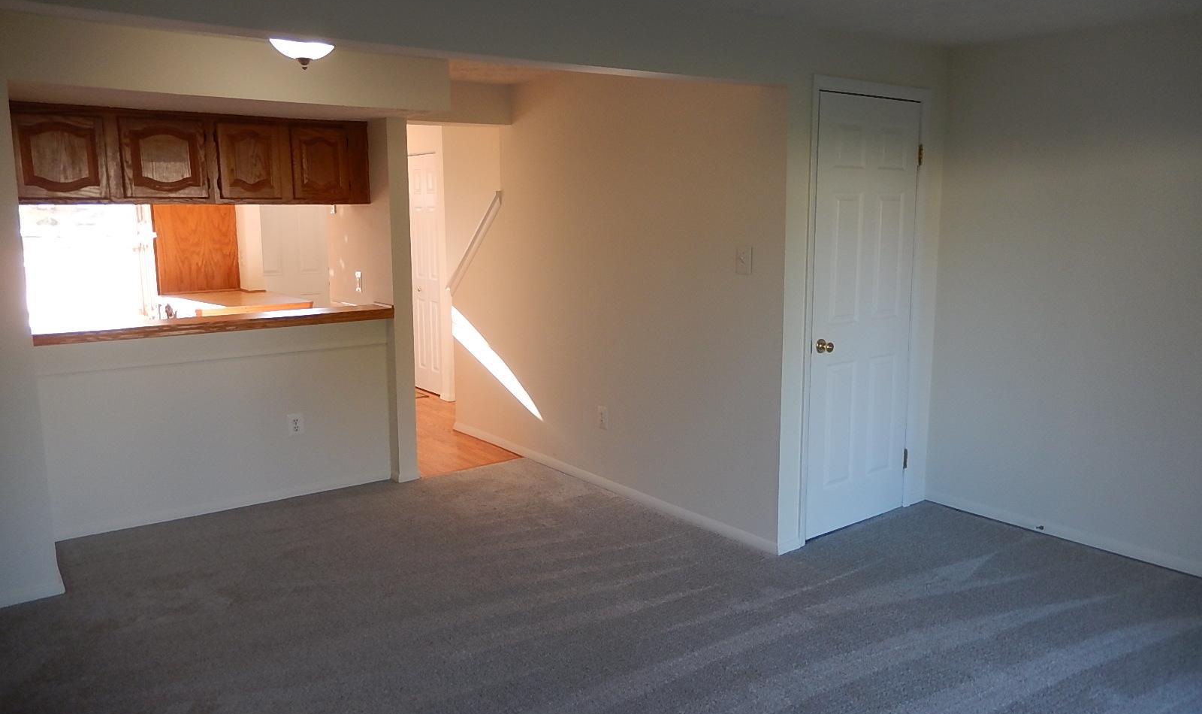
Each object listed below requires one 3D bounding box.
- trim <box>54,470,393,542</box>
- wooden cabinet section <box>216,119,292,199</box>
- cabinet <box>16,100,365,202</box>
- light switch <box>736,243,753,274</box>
[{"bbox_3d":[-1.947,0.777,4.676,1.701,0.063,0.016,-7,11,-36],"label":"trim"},{"bbox_3d":[-1.929,-1.057,4.735,0.388,0.406,0.310,-7,11,-36],"label":"wooden cabinet section"},{"bbox_3d":[-2.122,-1.038,4.594,1.735,0.462,0.325,-7,11,-36],"label":"cabinet"},{"bbox_3d":[0.639,-0.434,3.884,0.013,0.120,0.078,-7,11,-36],"label":"light switch"}]

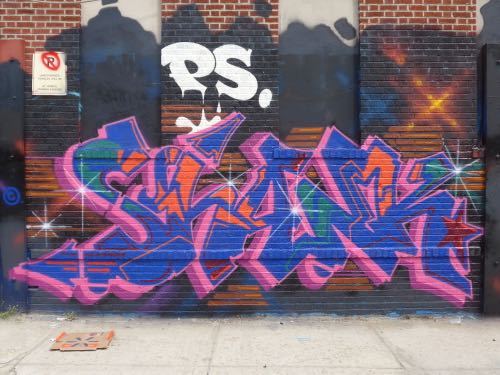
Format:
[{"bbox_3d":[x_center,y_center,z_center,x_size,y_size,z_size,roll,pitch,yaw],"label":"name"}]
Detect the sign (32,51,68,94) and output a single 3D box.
[{"bbox_3d":[-2.087,-1.187,5.880,0.360,0.456,0.020,0,1,-1],"label":"sign"}]

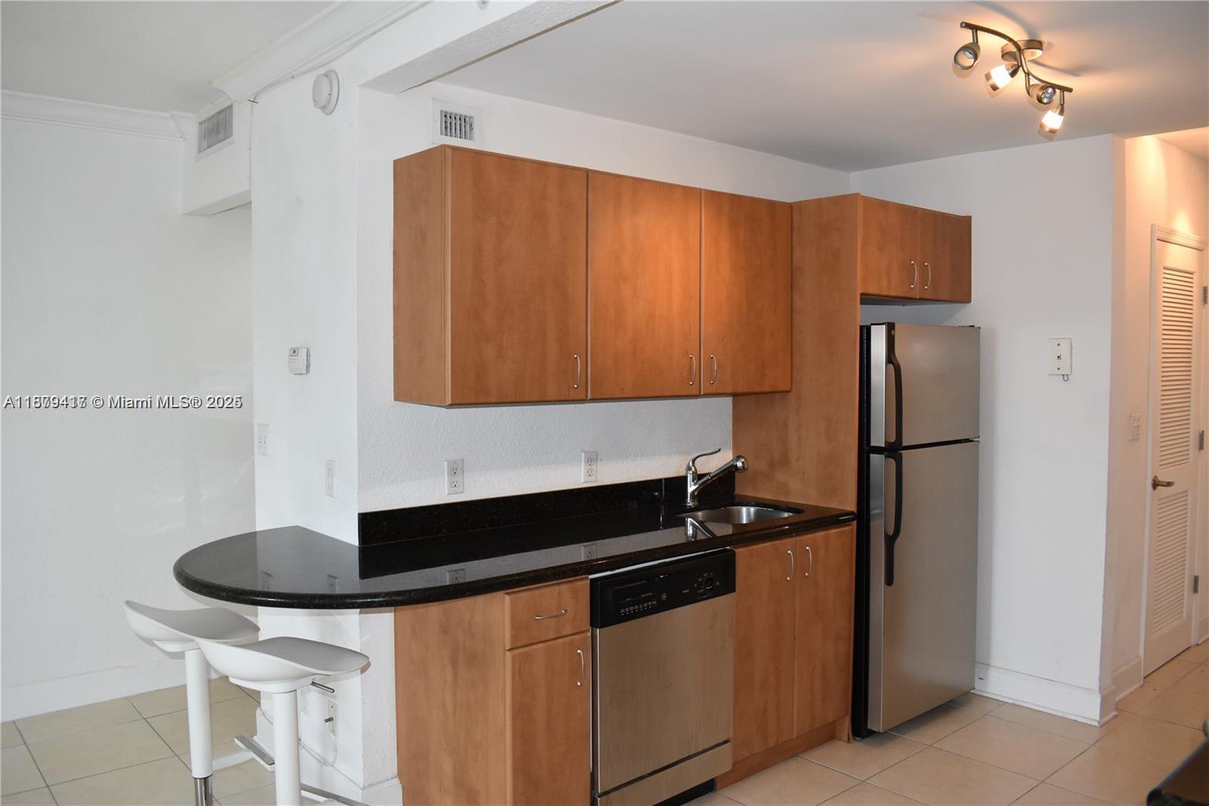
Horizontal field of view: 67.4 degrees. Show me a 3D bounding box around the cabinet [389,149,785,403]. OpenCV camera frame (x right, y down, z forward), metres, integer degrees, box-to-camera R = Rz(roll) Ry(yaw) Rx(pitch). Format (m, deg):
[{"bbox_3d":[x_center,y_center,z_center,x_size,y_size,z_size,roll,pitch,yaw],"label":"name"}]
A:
[{"bbox_3d":[0.041,-0.398,3.218,1.538,0.762,0.360,-2,4,-39],"label":"cabinet"}]

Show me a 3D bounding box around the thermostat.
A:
[{"bbox_3d":[-1.062,-0.145,3.158,0.026,0.094,0.138,-2,4,-39],"label":"thermostat"}]

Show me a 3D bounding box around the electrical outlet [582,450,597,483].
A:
[{"bbox_3d":[-0.050,0.243,3.400,0.072,0.116,0.009,-2,4,-39],"label":"electrical outlet"}]

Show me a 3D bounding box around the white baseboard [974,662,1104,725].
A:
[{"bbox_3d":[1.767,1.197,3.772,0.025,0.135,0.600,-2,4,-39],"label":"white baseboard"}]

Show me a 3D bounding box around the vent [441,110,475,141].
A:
[{"bbox_3d":[-0.478,-0.914,2.987,0.129,0.084,0.018,-2,4,-39],"label":"vent"}]

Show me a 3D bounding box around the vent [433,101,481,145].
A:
[{"bbox_3d":[-0.480,-0.915,2.988,0.193,0.146,0.015,-2,4,-39],"label":"vent"}]

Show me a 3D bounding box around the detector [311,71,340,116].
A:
[{"bbox_3d":[-0.903,-1.001,2.918,0.042,0.144,0.144,-2,4,-39],"label":"detector"}]

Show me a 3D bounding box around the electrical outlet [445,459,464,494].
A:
[{"bbox_3d":[-0.496,0.247,3.032,0.072,0.116,0.009,-2,4,-39],"label":"electrical outlet"}]

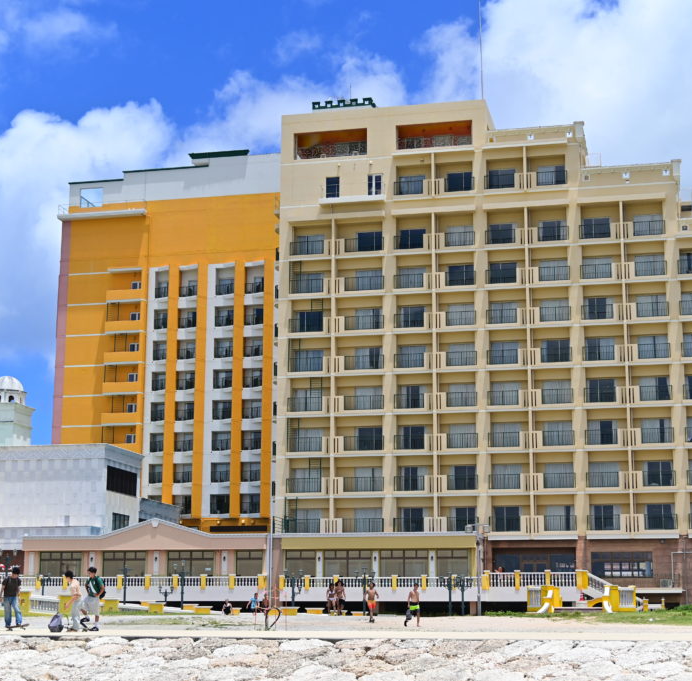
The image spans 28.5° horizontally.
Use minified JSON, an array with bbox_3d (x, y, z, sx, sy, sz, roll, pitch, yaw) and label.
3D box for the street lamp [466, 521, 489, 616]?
[{"bbox_3d":[7.979,13.990,82.554,1.500,5.670,0.600,-1,-11,6],"label":"street lamp"}]

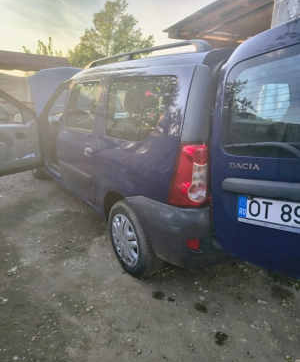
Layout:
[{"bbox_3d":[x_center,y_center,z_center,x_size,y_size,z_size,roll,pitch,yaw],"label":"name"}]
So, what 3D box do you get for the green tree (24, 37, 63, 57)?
[{"bbox_3d":[-4.125,-3.568,10.713,1.889,4.040,1.889,-7,16,-19],"label":"green tree"}]

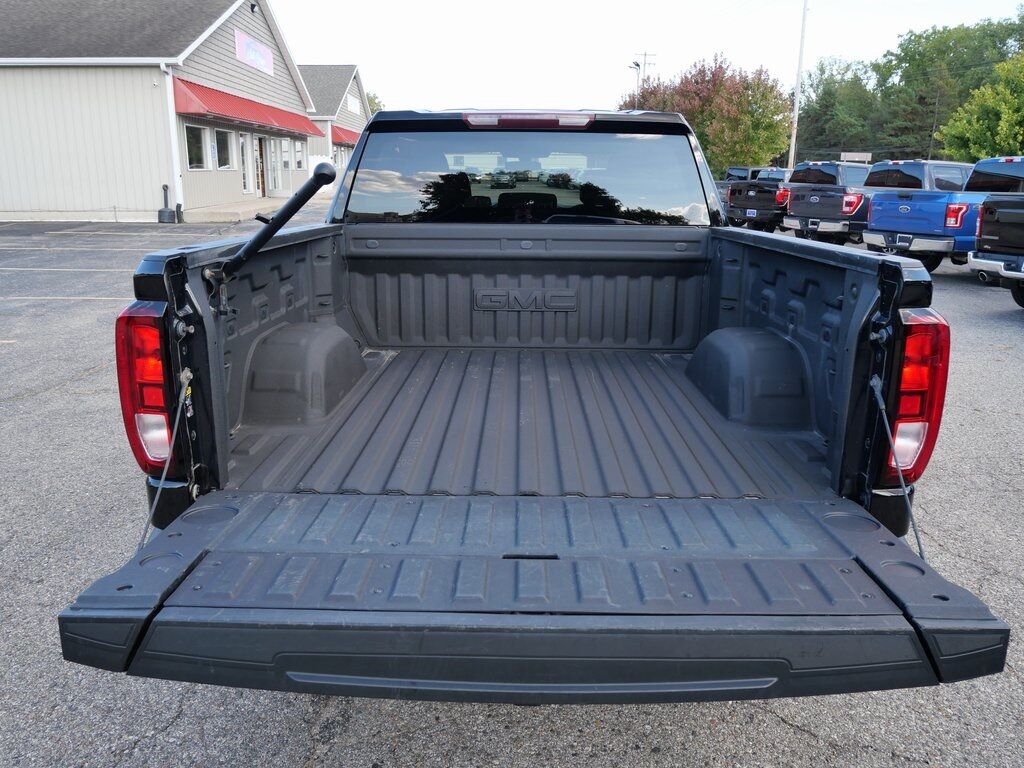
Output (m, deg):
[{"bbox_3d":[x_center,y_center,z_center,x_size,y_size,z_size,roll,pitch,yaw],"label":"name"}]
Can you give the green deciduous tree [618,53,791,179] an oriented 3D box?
[{"bbox_3d":[9.708,-12.670,39.025,8.705,7.339,8.096,0,15,0],"label":"green deciduous tree"}]

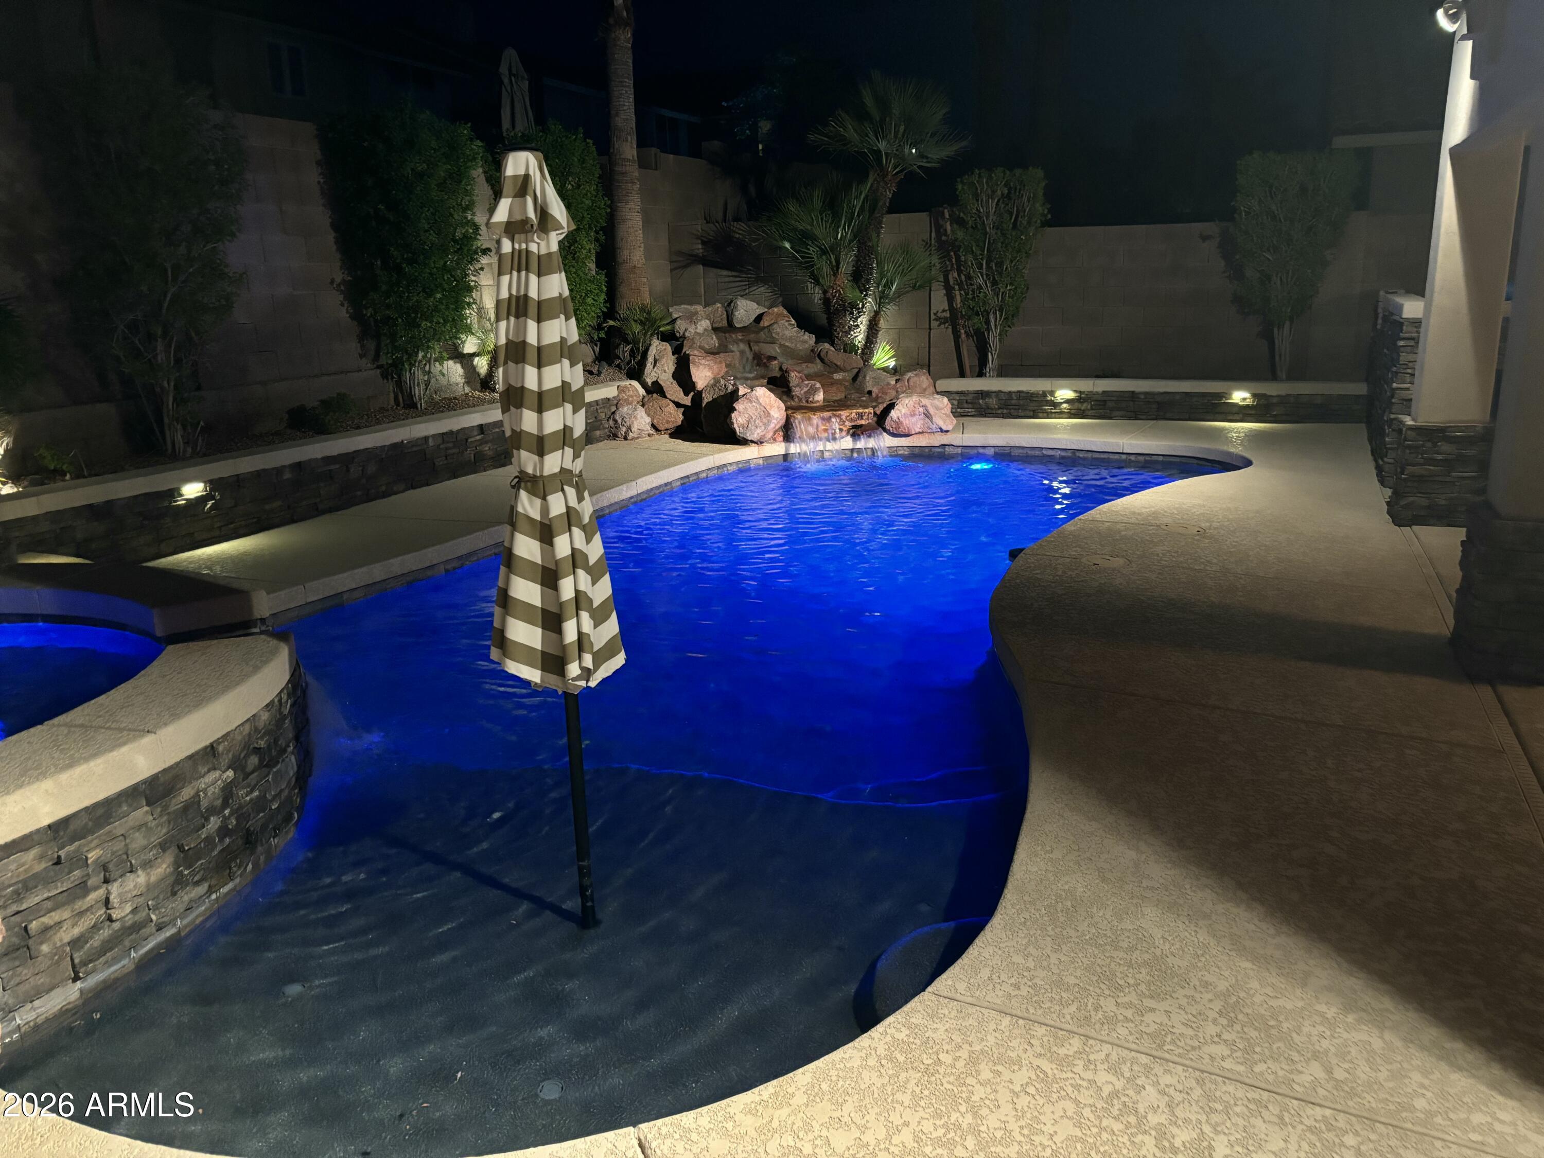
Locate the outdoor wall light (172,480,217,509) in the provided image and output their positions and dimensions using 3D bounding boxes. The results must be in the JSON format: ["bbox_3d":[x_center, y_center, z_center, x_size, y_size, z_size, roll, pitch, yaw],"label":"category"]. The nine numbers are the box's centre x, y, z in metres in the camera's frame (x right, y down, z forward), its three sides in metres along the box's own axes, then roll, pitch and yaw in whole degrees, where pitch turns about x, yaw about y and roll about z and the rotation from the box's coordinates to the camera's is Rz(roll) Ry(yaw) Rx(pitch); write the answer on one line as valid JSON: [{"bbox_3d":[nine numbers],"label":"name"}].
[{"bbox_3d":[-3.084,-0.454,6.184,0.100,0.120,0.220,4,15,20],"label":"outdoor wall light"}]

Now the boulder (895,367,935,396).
[{"bbox_3d":[1.362,-1.838,11.006,0.398,0.307,0.400,0,14,7],"label":"boulder"}]

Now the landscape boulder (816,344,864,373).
[{"bbox_3d":[0.675,-2.208,11.595,0.470,0.265,0.400,-1,14,3],"label":"landscape boulder"}]

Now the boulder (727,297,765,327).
[{"bbox_3d":[-0.272,-2.800,12.182,0.405,0.306,0.400,-2,14,-1],"label":"boulder"}]

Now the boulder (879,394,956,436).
[{"bbox_3d":[1.331,-1.505,10.628,0.700,0.365,0.550,0,14,7],"label":"boulder"}]

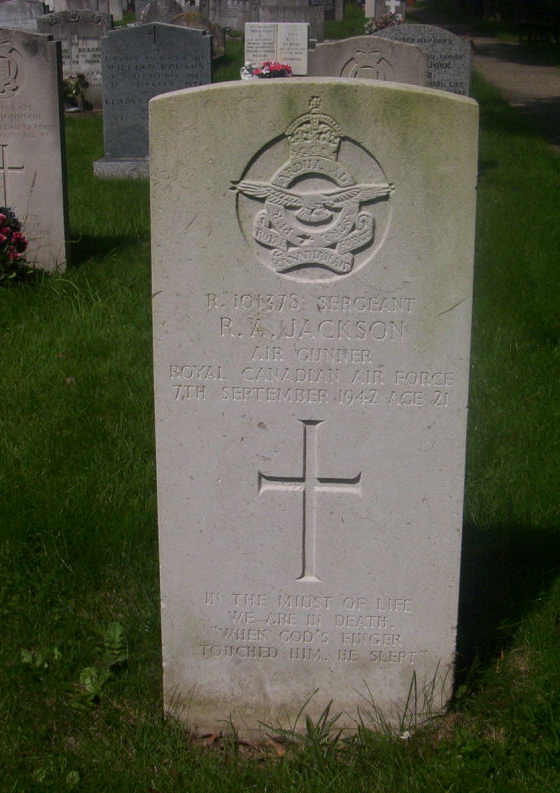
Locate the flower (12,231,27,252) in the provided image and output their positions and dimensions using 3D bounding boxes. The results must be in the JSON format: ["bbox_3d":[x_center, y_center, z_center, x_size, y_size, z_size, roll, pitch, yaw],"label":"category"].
[{"bbox_3d":[-0.864,-0.514,5.030,0.047,0.068,0.050,2,20,4],"label":"flower"}]

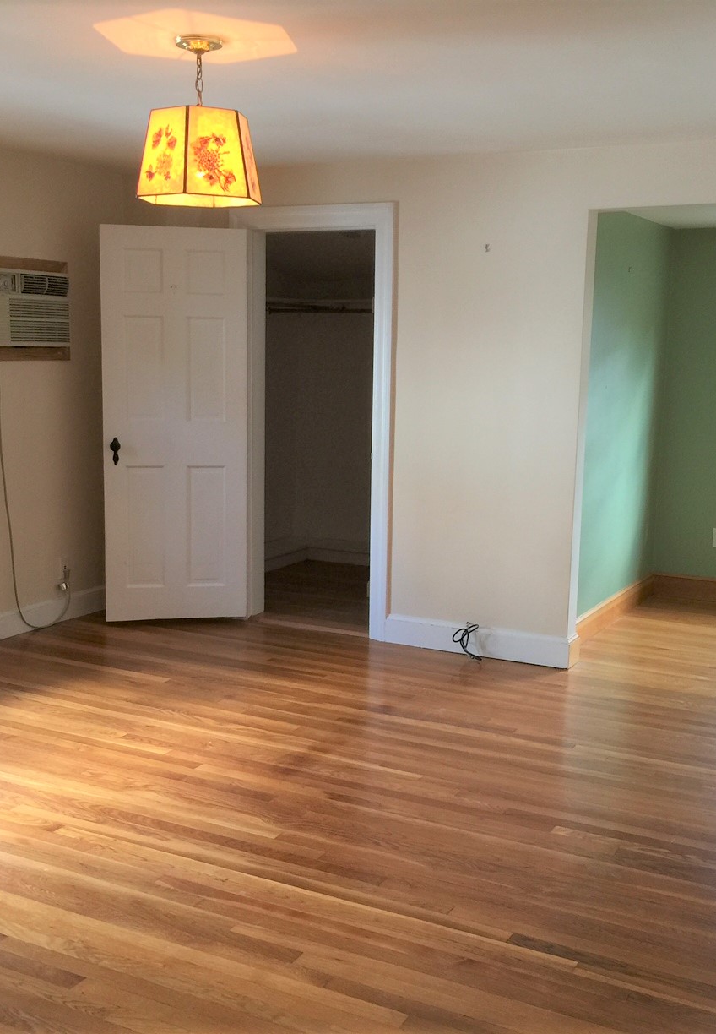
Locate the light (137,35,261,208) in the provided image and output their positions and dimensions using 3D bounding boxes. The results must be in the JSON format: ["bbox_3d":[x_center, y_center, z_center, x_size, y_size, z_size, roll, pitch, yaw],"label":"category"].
[{"bbox_3d":[-0.449,-1.121,3.276,0.360,0.439,0.320,-3,10,-24],"label":"light"}]

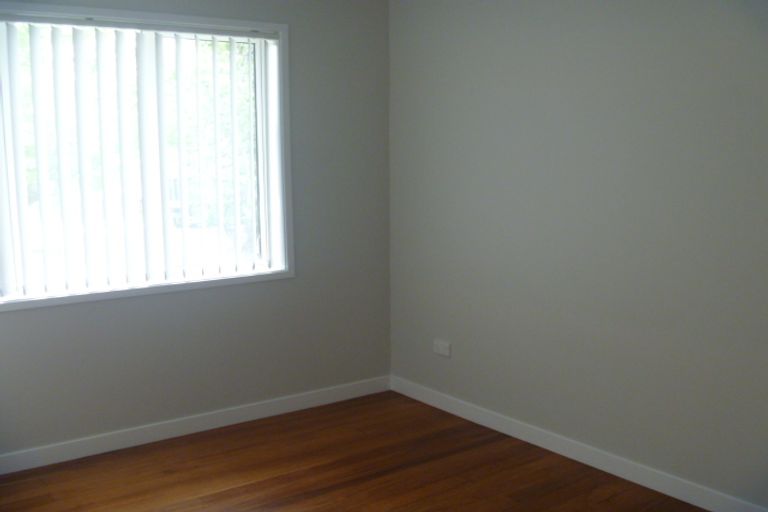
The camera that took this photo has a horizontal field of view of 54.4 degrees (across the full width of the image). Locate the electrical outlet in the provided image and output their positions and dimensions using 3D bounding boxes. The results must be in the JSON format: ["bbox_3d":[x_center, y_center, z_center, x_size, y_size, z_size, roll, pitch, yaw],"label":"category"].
[{"bbox_3d":[0.299,0.474,3.839,0.014,0.075,0.125,-6,8,-35],"label":"electrical outlet"}]

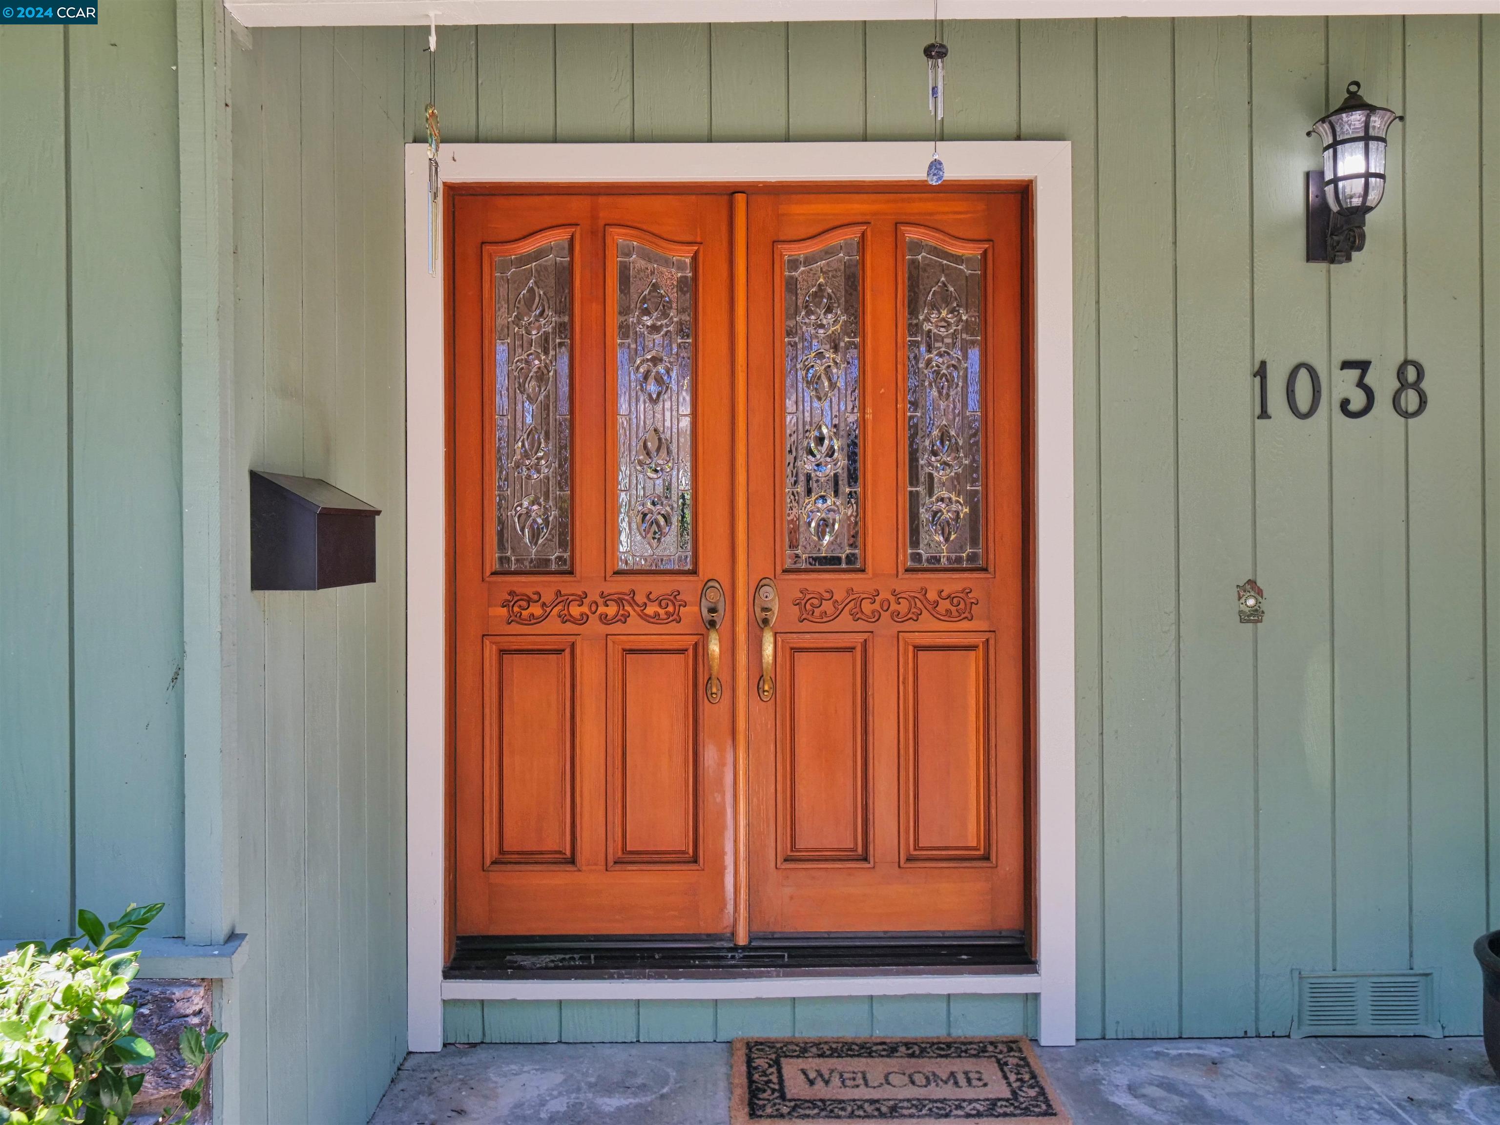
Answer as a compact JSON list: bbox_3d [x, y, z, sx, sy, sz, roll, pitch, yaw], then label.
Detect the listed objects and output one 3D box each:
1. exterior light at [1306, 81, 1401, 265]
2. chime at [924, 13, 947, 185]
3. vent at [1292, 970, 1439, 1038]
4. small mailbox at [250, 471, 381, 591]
[{"bbox_3d":[1.521,-0.990,3.075,0.195,0.440,0.250,0,0,-1],"label":"exterior light"},{"bbox_3d":[0.314,-0.784,2.050,0.041,0.290,0.041,0,0,-1],"label":"chime"},{"bbox_3d":[1.622,1.162,3.190,0.390,0.180,0.030,0,0,-1],"label":"vent"},{"bbox_3d":[-0.822,-0.057,2.328,0.130,0.215,0.365,0,0,-1],"label":"small mailbox"}]

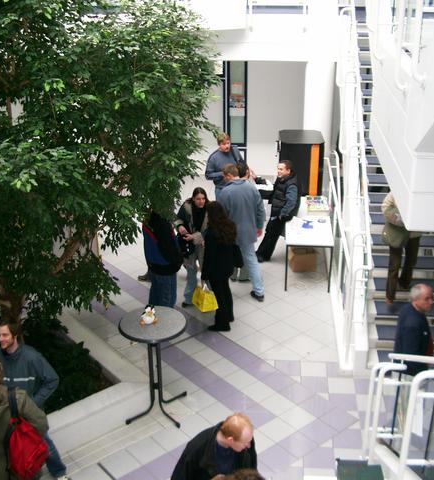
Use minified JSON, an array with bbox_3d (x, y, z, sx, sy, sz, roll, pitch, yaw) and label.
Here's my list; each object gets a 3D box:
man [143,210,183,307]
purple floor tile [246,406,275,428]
[{"bbox_3d":[-0.637,0.367,8.378,0.520,1.760,0.360,7,24,16],"label":"man"},{"bbox_3d":[0.426,1.875,7.295,0.302,0.010,0.302,-19,30,-35],"label":"purple floor tile"}]

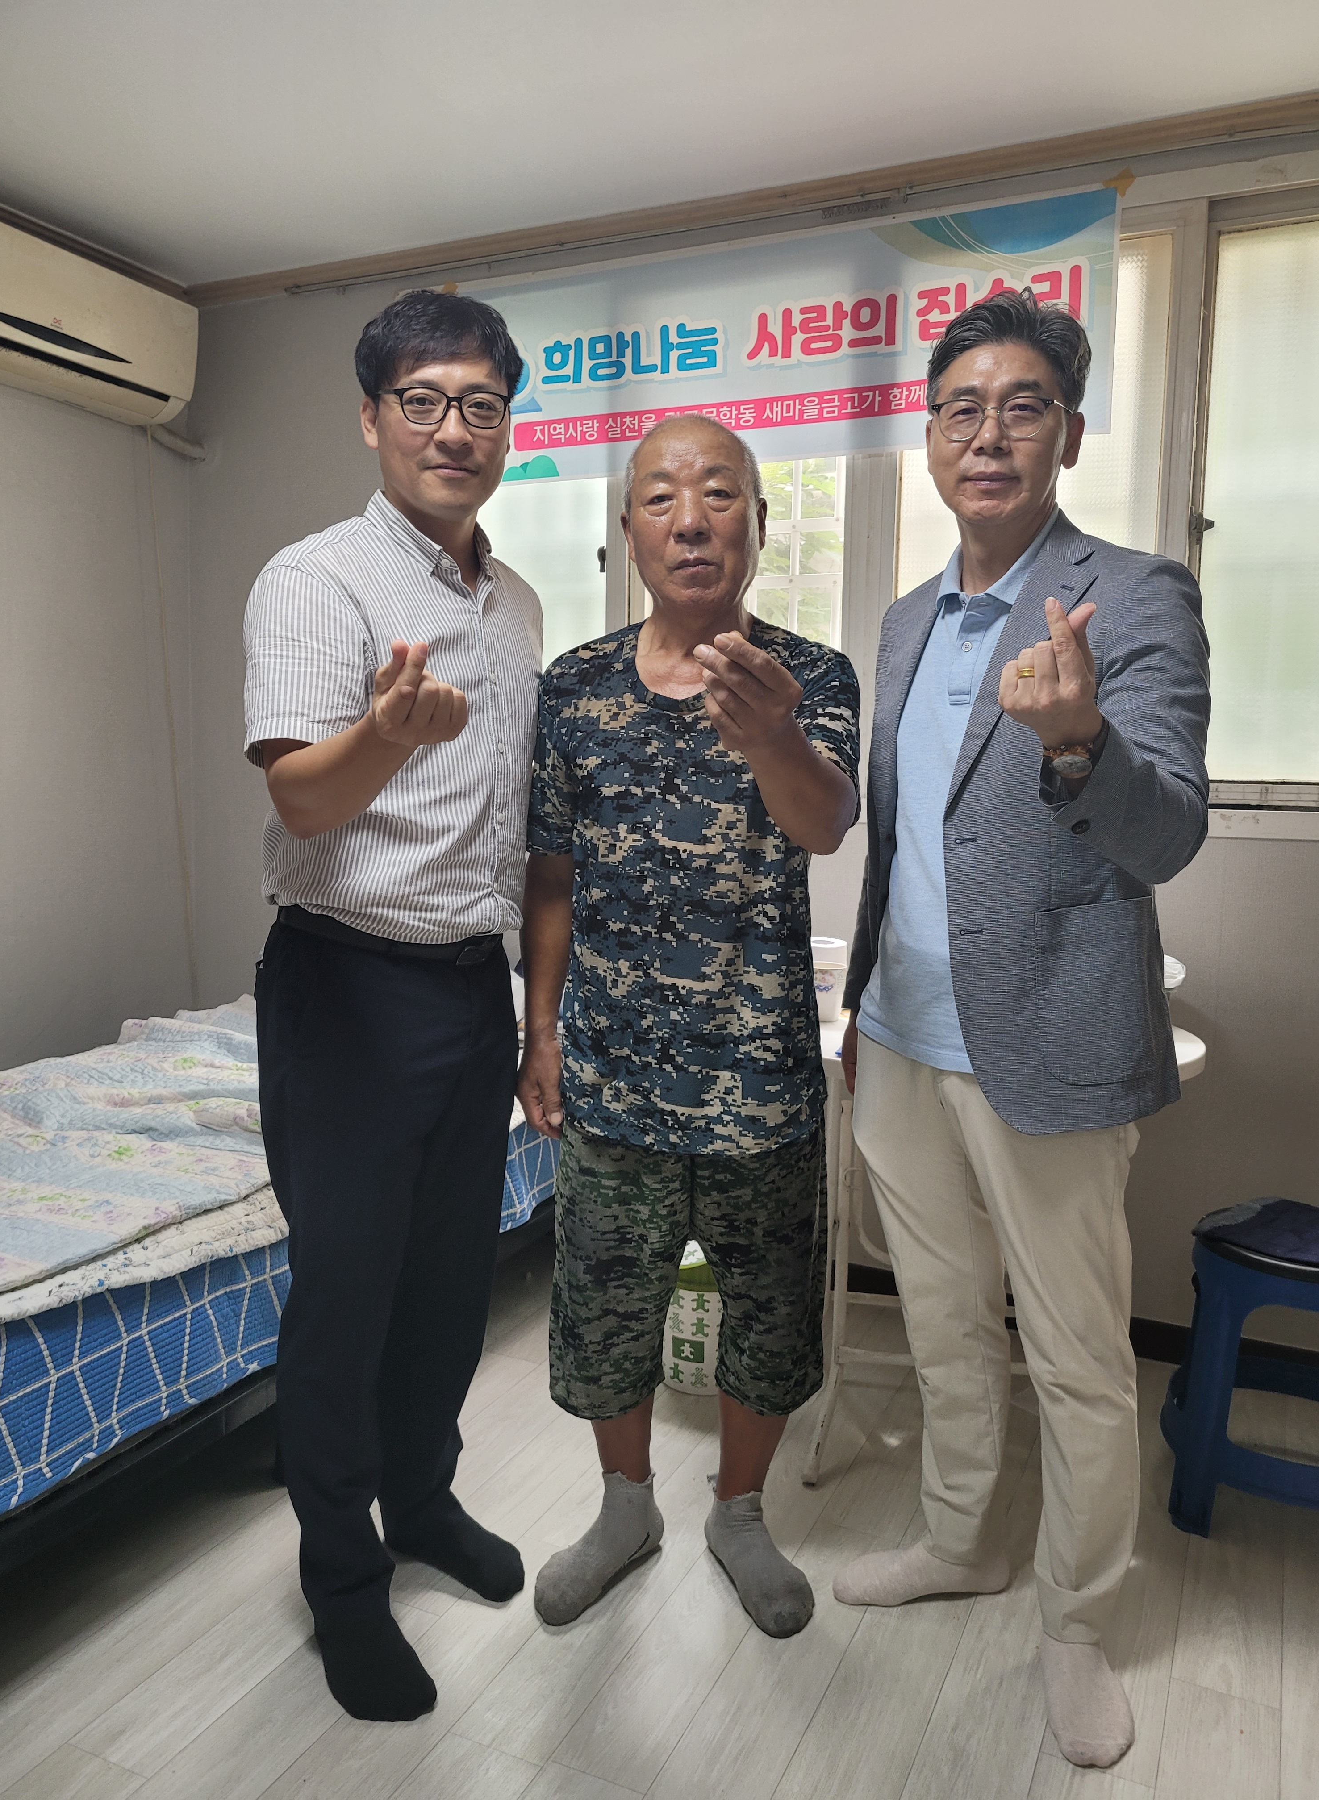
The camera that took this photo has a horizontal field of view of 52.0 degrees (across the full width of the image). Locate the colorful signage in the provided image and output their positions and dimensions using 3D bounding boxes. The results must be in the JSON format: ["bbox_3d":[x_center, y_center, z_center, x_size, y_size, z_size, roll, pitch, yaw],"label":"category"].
[{"bbox_3d":[0.181,-1.128,2.804,1.454,0.437,0.020,4,7,25],"label":"colorful signage"}]

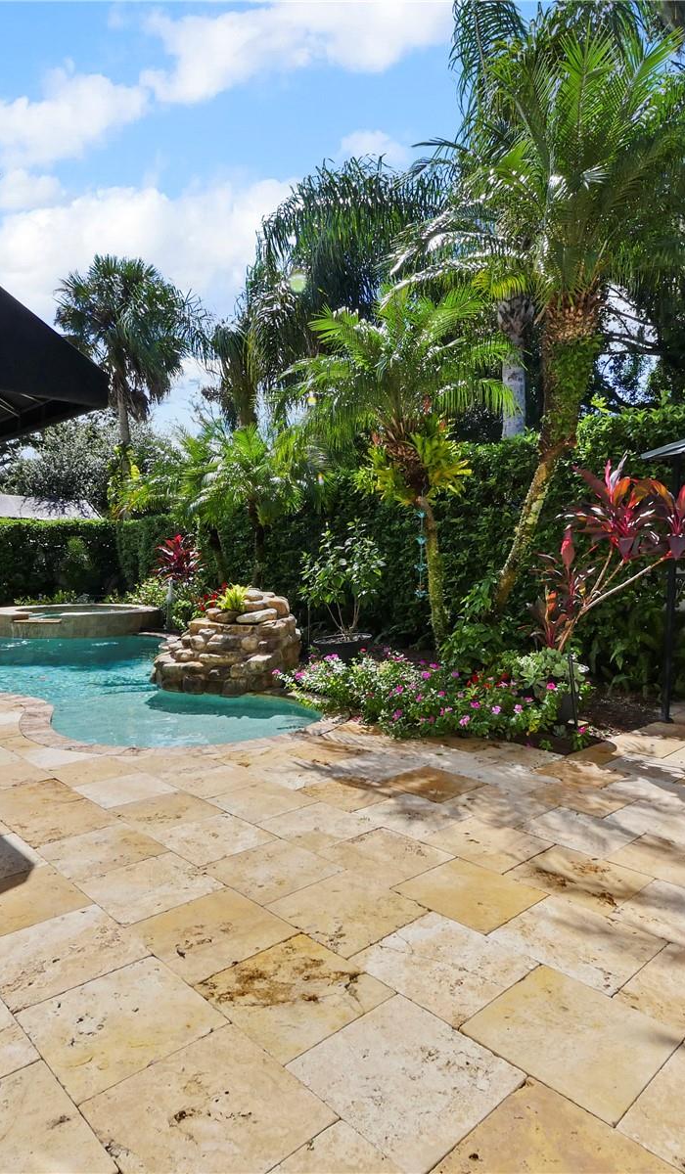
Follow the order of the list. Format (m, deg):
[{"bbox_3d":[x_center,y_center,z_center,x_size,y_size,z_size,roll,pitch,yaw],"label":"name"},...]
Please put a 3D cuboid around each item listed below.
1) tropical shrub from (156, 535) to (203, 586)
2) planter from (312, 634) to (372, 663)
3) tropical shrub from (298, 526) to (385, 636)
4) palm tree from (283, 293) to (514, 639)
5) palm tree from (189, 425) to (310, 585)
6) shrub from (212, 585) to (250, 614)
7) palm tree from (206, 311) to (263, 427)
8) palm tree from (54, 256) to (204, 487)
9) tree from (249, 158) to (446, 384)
[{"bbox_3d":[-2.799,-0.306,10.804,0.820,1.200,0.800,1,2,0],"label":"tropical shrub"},{"bbox_3d":[-0.026,0.775,6.614,0.620,0.460,0.620,2,1,0],"label":"planter"},{"bbox_3d":[-0.007,-0.063,7.300,0.980,1.270,0.920,1,2,0],"label":"tropical shrub"},{"bbox_3d":[0.587,-1.131,6.804,2.400,4.130,2.350,1,2,0],"label":"palm tree"},{"bbox_3d":[-1.305,-0.674,8.990,1.750,3.280,1.700,2,1,-8],"label":"palm tree"},{"bbox_3d":[-1.228,0.144,6.954,0.420,0.340,0.400,2,1,-10],"label":"shrub"},{"bbox_3d":[-2.137,-2.379,12.961,2.200,6.500,2.200,2,1,-10],"label":"palm tree"},{"bbox_3d":[-6.272,-4.856,18.538,4.200,9.620,4.100,1,2,0],"label":"palm tree"},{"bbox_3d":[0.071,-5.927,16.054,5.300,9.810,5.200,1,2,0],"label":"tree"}]

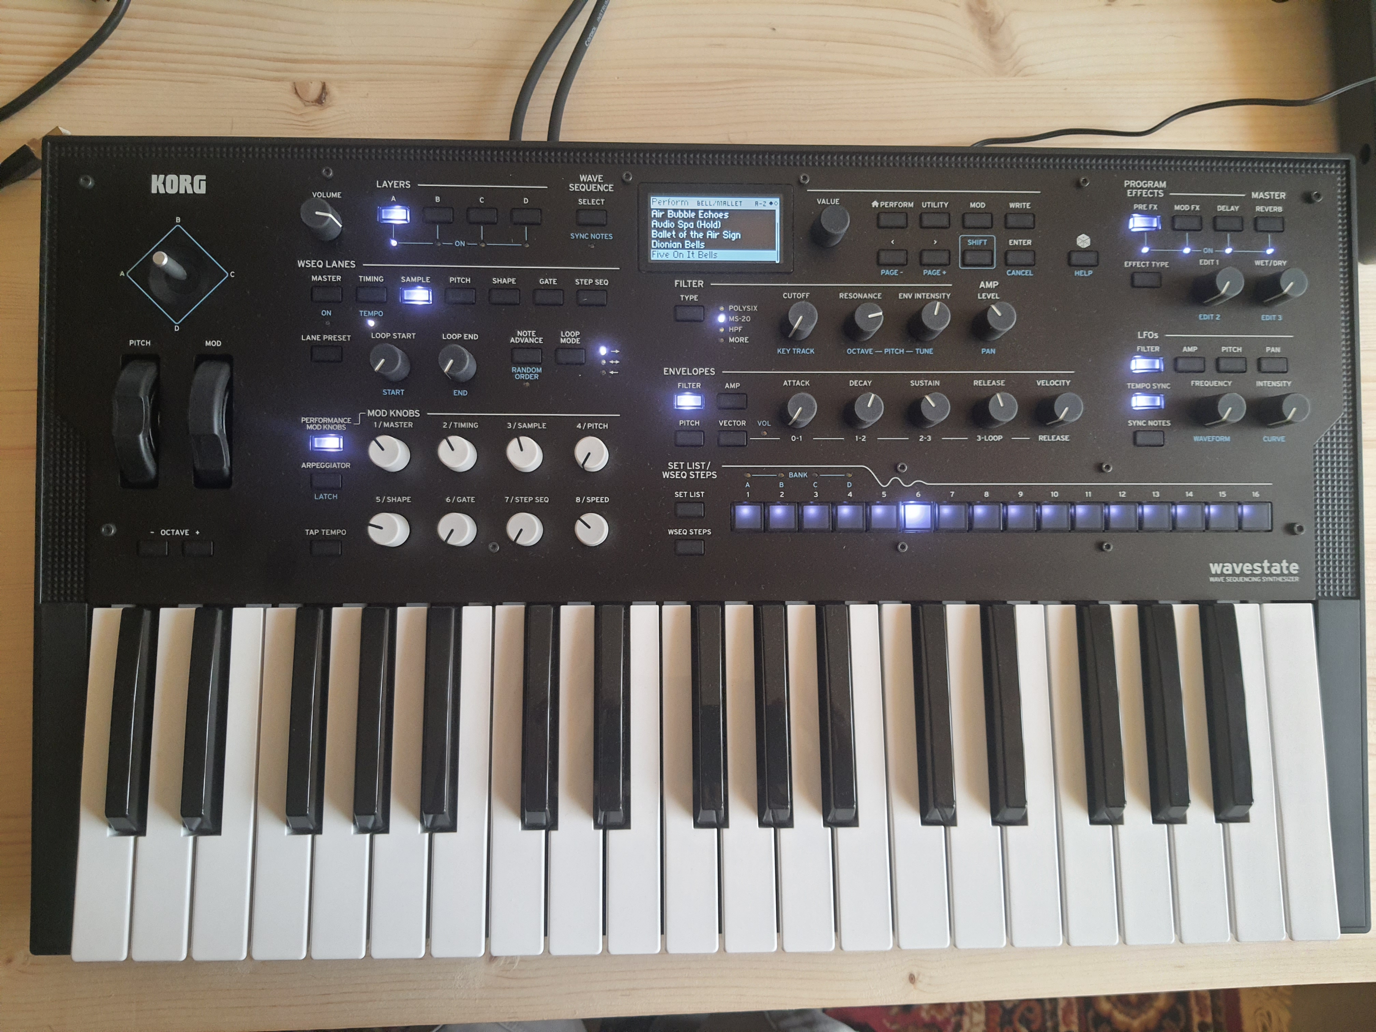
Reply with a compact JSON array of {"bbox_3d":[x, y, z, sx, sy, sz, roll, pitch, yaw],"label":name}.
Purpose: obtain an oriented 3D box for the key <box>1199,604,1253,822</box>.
[{"bbox_3d":[0.228,0.081,0.436,0.013,0.013,0.092,0,81,-2],"label":"key"}]

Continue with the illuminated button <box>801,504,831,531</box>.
[{"bbox_3d":[0.054,0.001,0.437,0.013,0.004,0.012,0,87,-2],"label":"illuminated button"}]

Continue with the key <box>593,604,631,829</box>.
[{"bbox_3d":[-0.031,0.081,0.426,0.013,0.013,0.091,0,81,-2],"label":"key"}]

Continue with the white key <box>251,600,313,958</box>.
[{"bbox_3d":[-0.163,0.109,0.429,0.022,0.017,0.141,0,82,-2],"label":"white key"}]

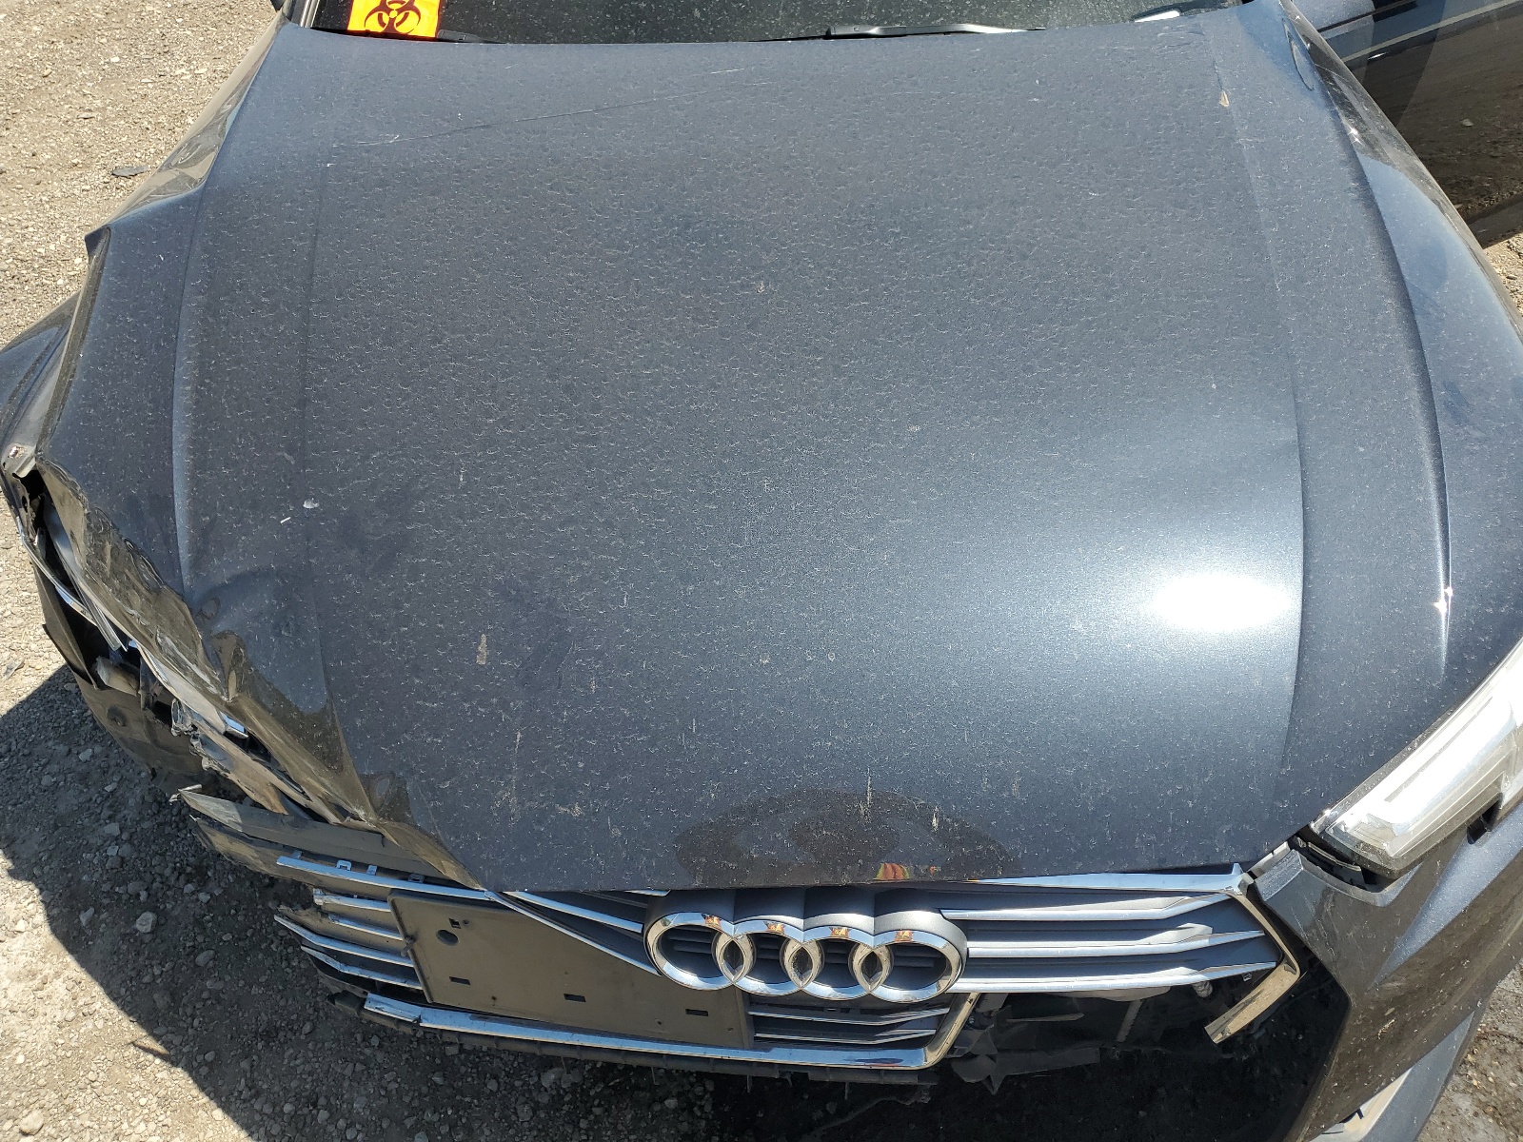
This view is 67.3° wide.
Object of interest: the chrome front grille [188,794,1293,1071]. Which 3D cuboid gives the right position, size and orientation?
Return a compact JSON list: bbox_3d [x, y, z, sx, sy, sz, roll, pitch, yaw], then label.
[{"bbox_3d":[-0.010,0.357,1.125,0.990,0.360,0.160,2,42,2],"label":"chrome front grille"}]

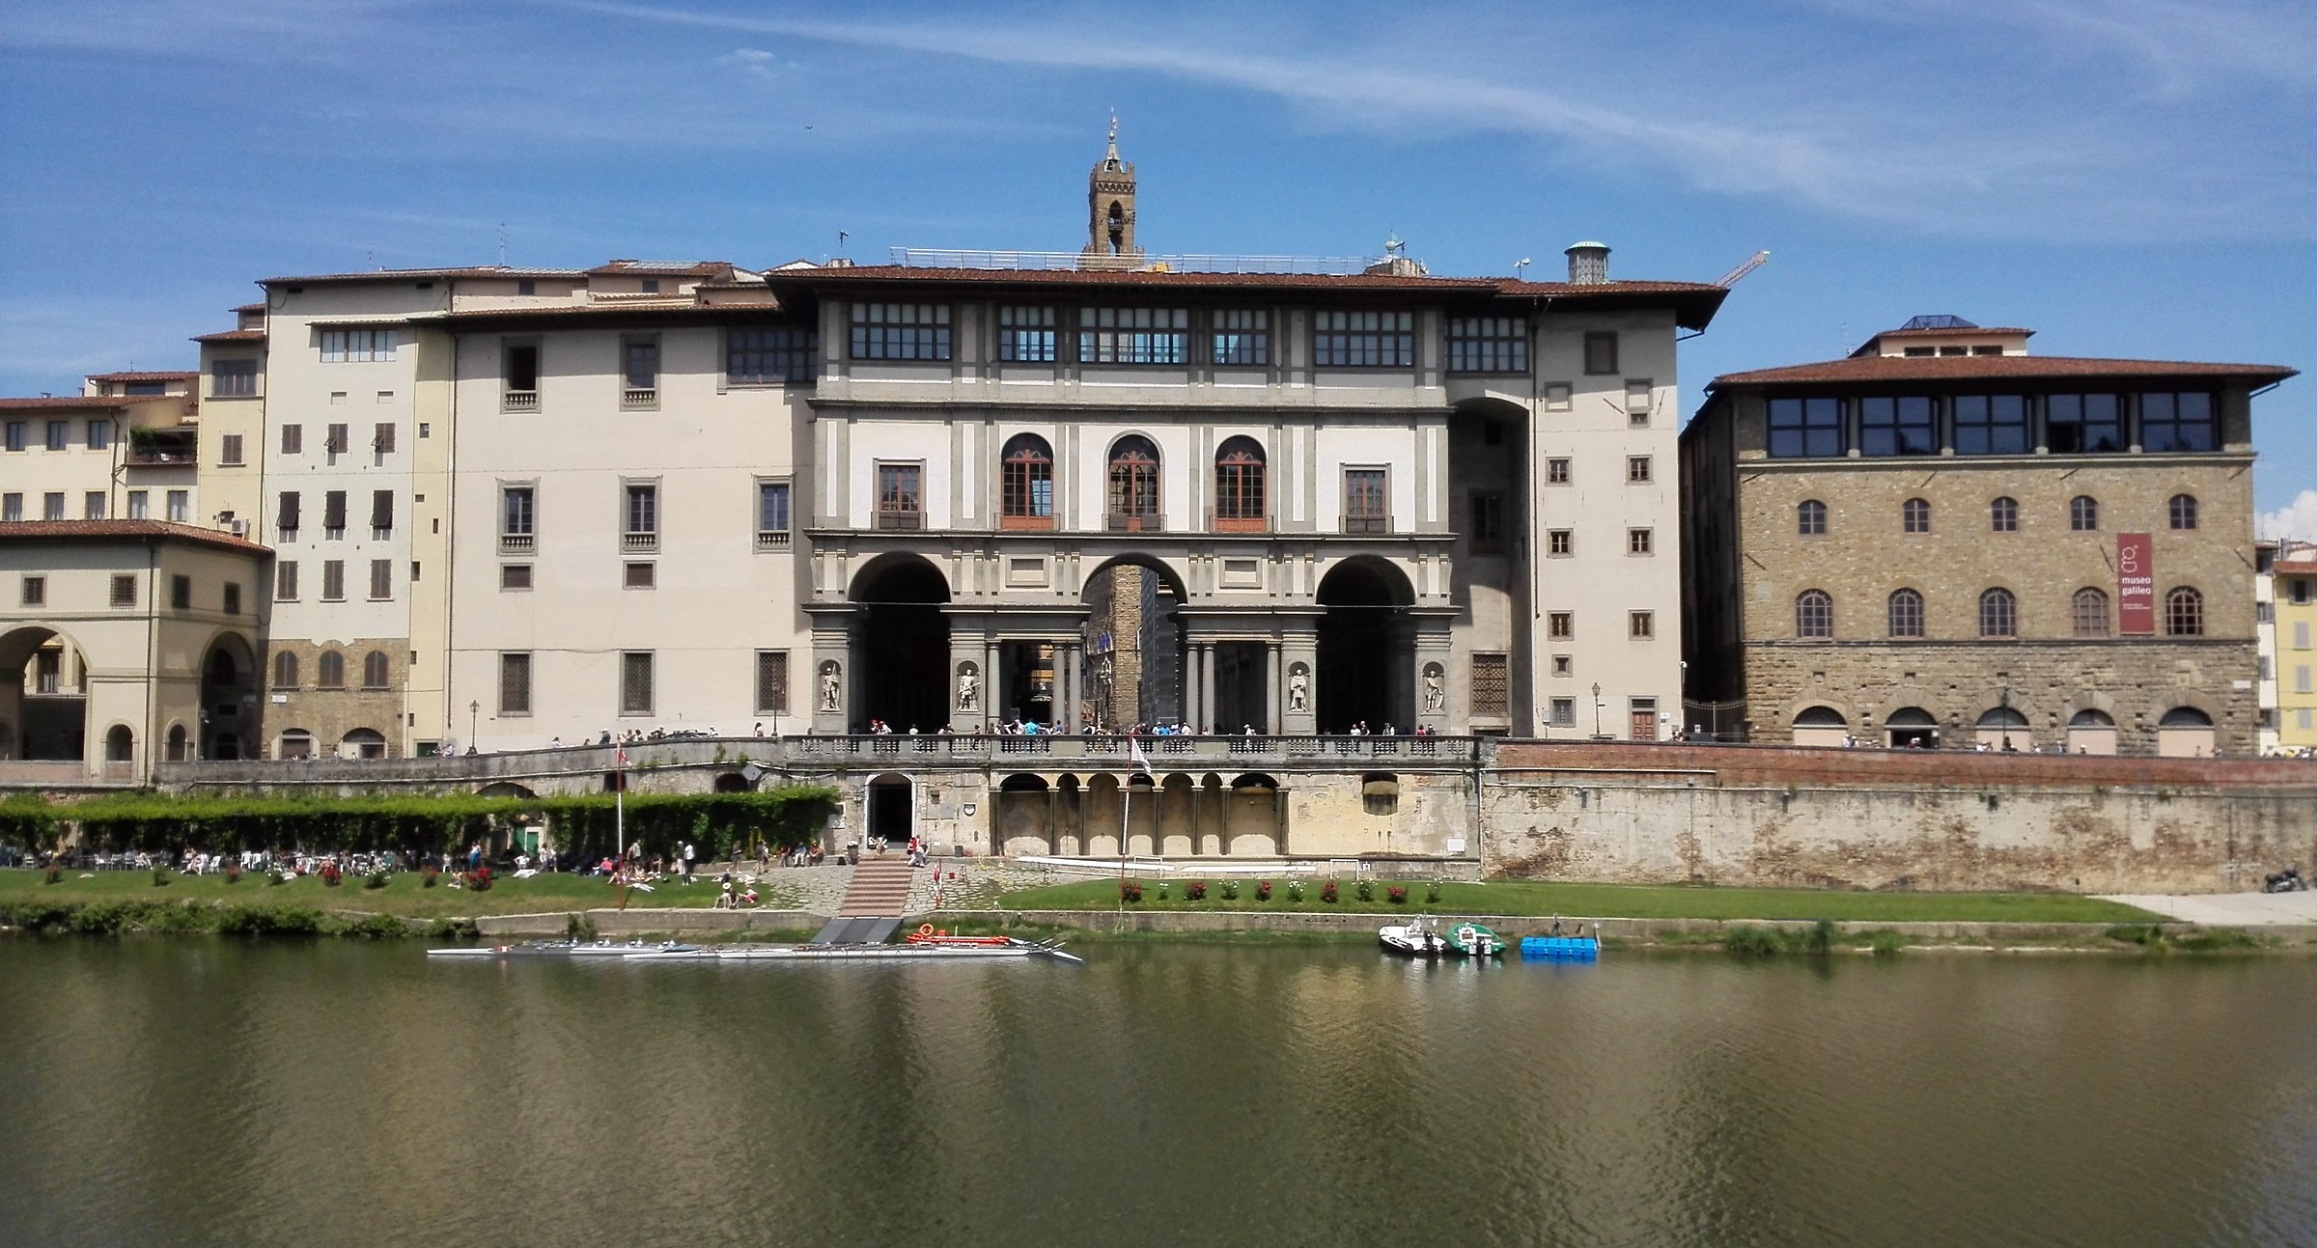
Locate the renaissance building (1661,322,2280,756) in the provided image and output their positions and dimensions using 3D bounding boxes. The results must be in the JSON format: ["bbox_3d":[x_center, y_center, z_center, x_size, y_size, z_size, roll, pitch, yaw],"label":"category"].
[{"bbox_3d":[48.528,-4.302,109.167,30.500,25.500,28.000,0,-3,6],"label":"renaissance building"}]

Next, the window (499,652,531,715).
[{"bbox_3d":[-38.176,3.545,101.997,1.916,3.750,0.400,0,-3,5],"label":"window"}]

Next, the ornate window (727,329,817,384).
[{"bbox_3d":[-24.008,-16.749,107.693,6.156,3.540,0.400,0,-3,7],"label":"ornate window"}]

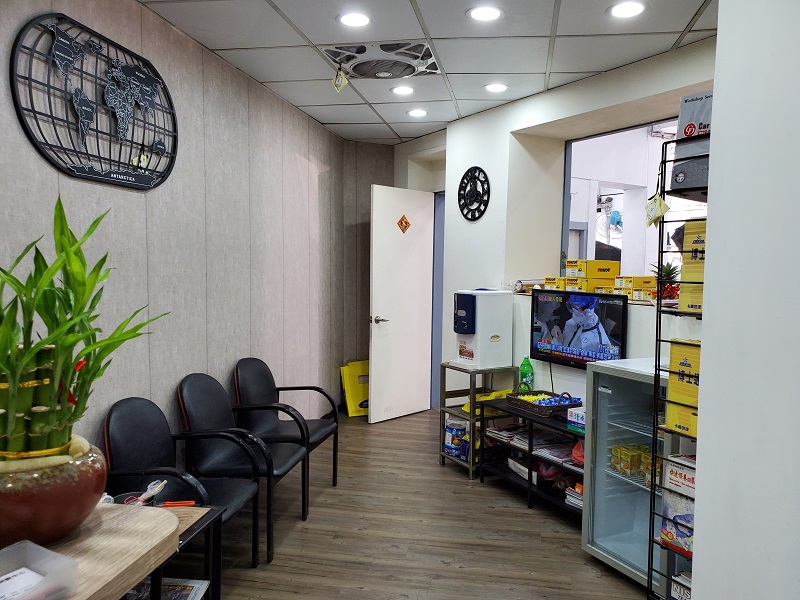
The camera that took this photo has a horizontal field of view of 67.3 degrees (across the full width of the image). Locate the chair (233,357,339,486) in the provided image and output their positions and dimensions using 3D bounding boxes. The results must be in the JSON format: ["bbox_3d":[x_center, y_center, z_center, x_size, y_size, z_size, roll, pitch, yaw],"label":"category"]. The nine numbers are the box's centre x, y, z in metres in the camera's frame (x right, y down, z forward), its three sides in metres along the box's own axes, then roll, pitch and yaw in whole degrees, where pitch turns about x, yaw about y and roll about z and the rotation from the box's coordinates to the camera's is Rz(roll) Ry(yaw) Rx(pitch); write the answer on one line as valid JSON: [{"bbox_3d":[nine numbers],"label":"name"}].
[{"bbox_3d":[-0.707,0.777,3.653,0.550,0.850,0.535,2,4,11],"label":"chair"}]

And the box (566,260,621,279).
[{"bbox_3d":[1.320,-0.207,4.071,0.325,0.117,0.172,-1,4,-31],"label":"box"}]

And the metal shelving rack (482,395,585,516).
[{"bbox_3d":[0.922,0.961,3.639,0.365,0.530,0.955,-1,4,-31],"label":"metal shelving rack"}]

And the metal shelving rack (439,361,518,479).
[{"bbox_3d":[0.552,0.821,4.223,0.400,0.730,0.375,-1,4,-31],"label":"metal shelving rack"}]

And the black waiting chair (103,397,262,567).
[{"bbox_3d":[-0.952,0.839,2.578,0.550,0.850,0.535,1,3,6],"label":"black waiting chair"}]

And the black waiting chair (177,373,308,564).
[{"bbox_3d":[-0.817,0.808,3.122,0.550,0.850,0.535,1,4,11],"label":"black waiting chair"}]

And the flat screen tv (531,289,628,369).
[{"bbox_3d":[1.098,0.184,3.708,0.055,0.465,0.745,-1,4,-31],"label":"flat screen tv"}]

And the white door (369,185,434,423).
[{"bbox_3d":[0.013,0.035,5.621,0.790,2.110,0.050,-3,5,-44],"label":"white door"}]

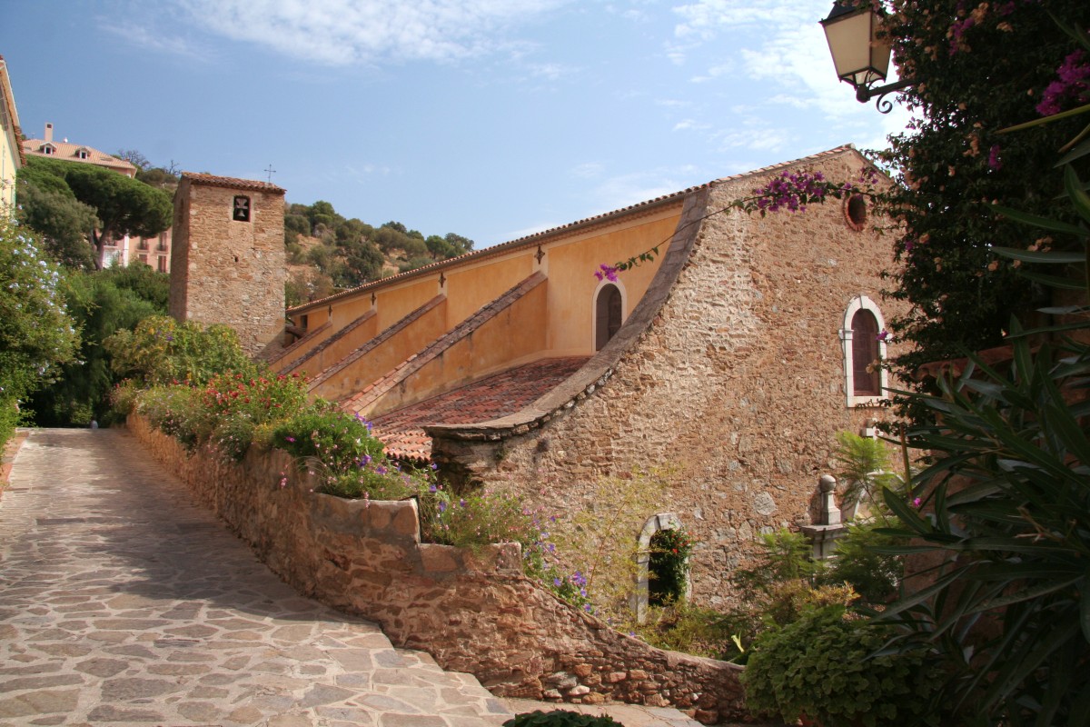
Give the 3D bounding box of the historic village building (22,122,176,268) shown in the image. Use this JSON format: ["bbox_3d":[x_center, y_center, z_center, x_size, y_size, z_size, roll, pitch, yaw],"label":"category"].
[{"bbox_3d":[-60.502,-21.742,109.000,21.000,19.500,12.000,2,-3,-35],"label":"historic village building"}]

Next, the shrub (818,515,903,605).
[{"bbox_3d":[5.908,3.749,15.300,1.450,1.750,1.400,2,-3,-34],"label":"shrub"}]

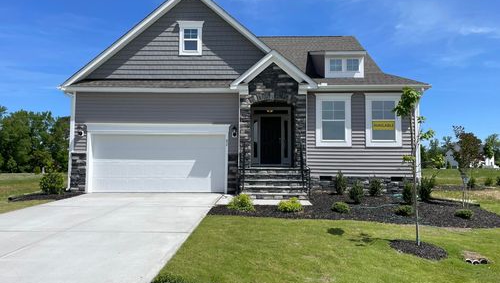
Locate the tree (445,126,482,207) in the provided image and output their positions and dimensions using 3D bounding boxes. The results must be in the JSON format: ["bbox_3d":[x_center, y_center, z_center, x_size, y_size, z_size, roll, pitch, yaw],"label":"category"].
[{"bbox_3d":[6.155,0.733,10.800,1.064,2.330,0.980,0,-3,0],"label":"tree"}]

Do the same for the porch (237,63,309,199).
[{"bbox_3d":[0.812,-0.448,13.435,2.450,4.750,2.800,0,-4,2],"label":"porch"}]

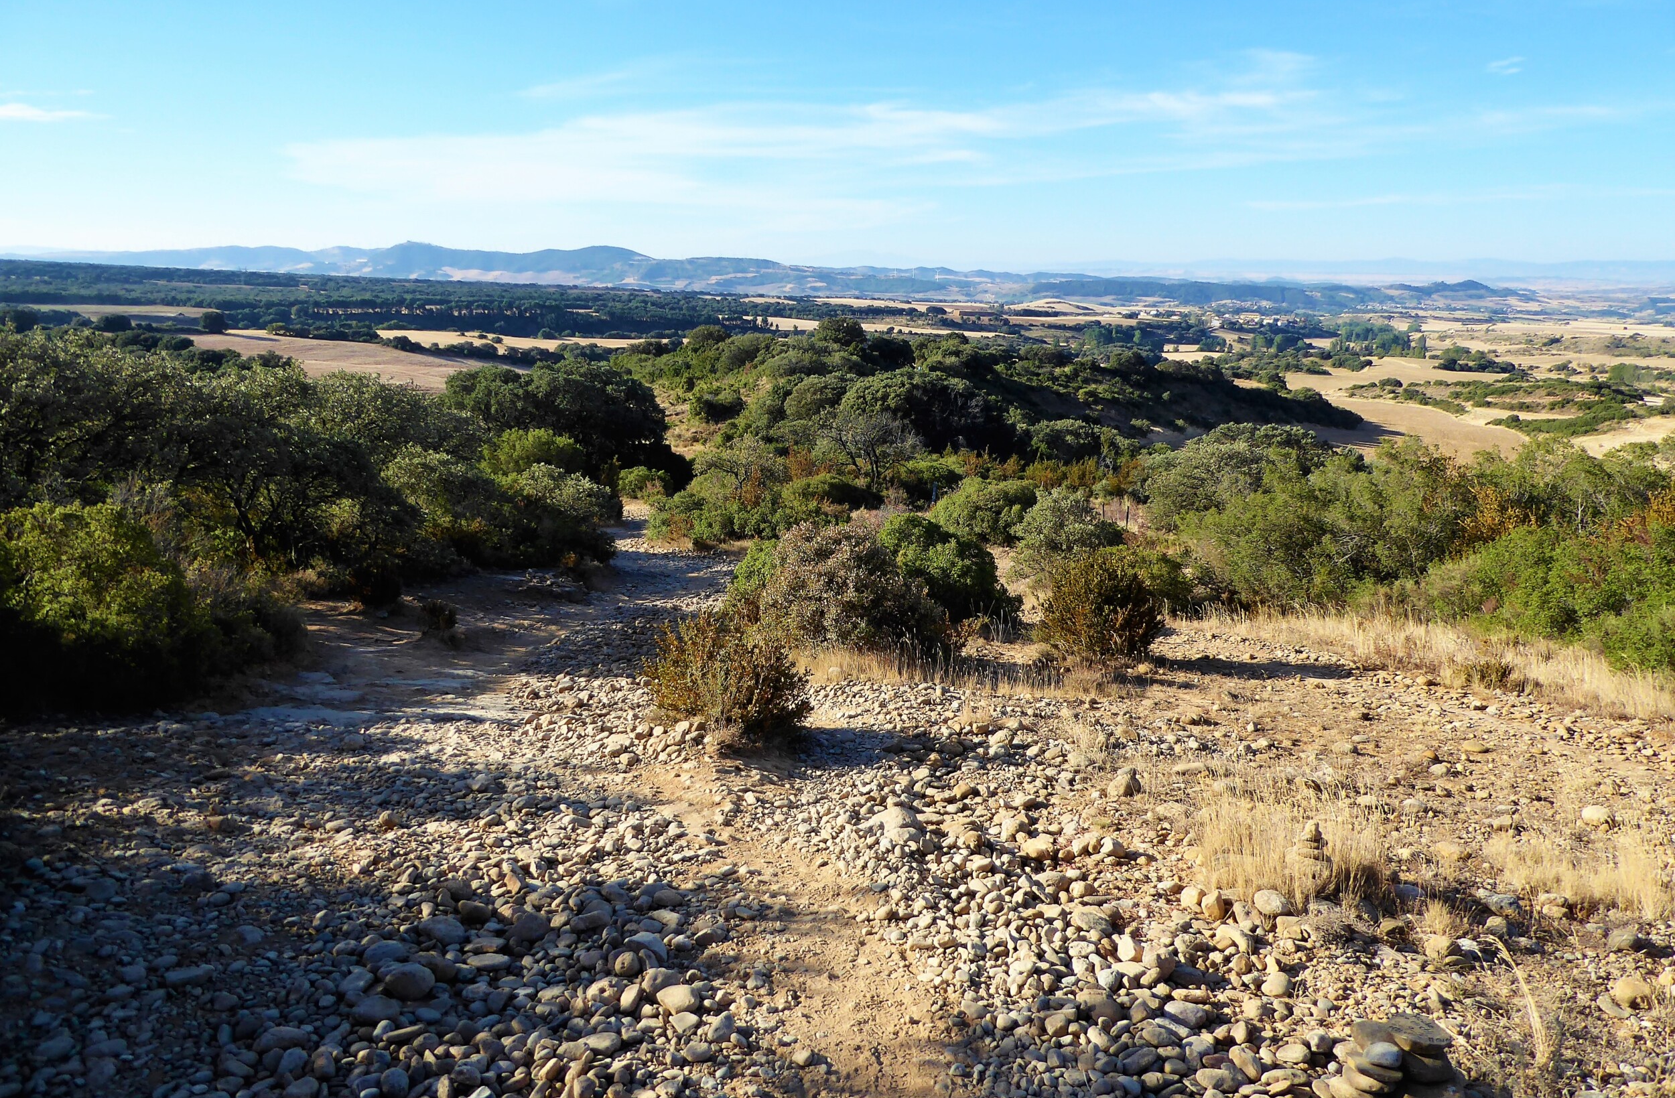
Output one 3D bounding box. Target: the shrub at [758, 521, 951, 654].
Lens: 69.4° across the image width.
[{"bbox_3d":[0.146,0.319,10.000,1.601,1.091,1.409,0,13,1],"label":"shrub"}]

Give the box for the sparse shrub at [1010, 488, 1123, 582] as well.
[{"bbox_3d":[3.086,-0.185,16.300,1.569,1.302,1.412,2,13,11],"label":"sparse shrub"}]

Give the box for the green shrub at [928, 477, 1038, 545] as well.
[{"bbox_3d":[2.955,-0.769,24.500,2.226,1.392,1.959,2,13,7],"label":"green shrub"}]

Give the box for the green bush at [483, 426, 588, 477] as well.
[{"bbox_3d":[-8.031,-2.389,32.000,2.804,1.617,2.383,-3,13,-14],"label":"green bush"}]

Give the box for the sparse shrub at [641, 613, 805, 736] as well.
[{"bbox_3d":[-0.625,0.699,6.800,0.934,0.690,0.841,-1,13,-5],"label":"sparse shrub"}]

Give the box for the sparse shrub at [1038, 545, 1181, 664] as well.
[{"bbox_3d":[2.093,0.423,9.300,1.097,0.913,0.987,3,13,13],"label":"sparse shrub"}]

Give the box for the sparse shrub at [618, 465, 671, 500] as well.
[{"bbox_3d":[-7.180,-2.458,45.000,2.045,1.255,1.840,-2,13,-9],"label":"sparse shrub"}]

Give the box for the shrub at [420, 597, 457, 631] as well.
[{"bbox_3d":[-3.365,0.552,10.200,0.320,0.275,0.288,-4,14,-18],"label":"shrub"}]

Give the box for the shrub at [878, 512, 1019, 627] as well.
[{"bbox_3d":[1.020,0.199,11.500,1.406,1.077,1.237,1,13,5],"label":"shrub"}]

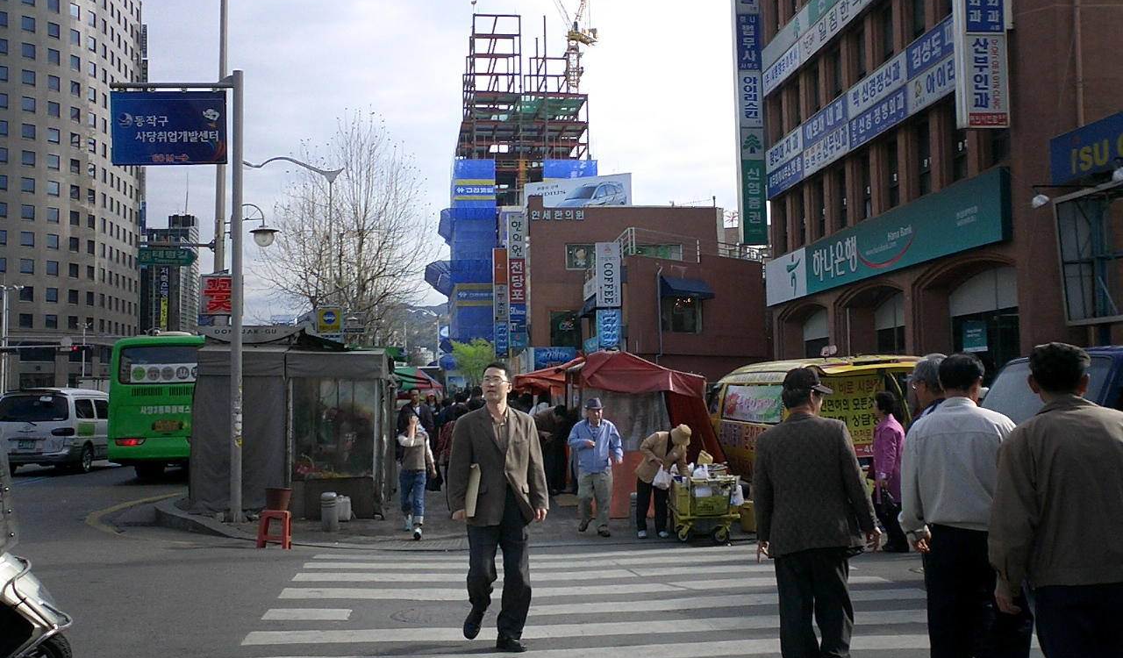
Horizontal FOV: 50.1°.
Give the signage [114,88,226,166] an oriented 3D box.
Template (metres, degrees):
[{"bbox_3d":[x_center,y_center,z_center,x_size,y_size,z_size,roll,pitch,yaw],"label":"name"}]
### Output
[{"bbox_3d":[-5.167,-2.638,15.850,1.519,0.958,0.100,-1,-4,-3],"label":"signage"}]

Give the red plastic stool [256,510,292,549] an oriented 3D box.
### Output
[{"bbox_3d":[-3.251,2.258,13.586,0.335,0.445,0.335,0,-4,-5],"label":"red plastic stool"}]

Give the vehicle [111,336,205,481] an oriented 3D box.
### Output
[{"bbox_3d":[-8.254,1.859,27.859,2.350,2.950,8.800,0,-4,-7],"label":"vehicle"}]

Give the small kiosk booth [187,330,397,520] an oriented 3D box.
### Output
[{"bbox_3d":[-3.628,1.290,16.552,2.500,2.400,2.700,0,-4,-7],"label":"small kiosk booth"}]

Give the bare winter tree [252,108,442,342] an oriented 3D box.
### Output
[{"bbox_3d":[-6.381,-1.346,36.000,5.100,10.314,5.000,0,-4,-7],"label":"bare winter tree"}]

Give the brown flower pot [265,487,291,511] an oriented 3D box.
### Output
[{"bbox_3d":[-3.207,1.917,13.607,0.285,0.240,0.285,0,-4,-5],"label":"brown flower pot"}]

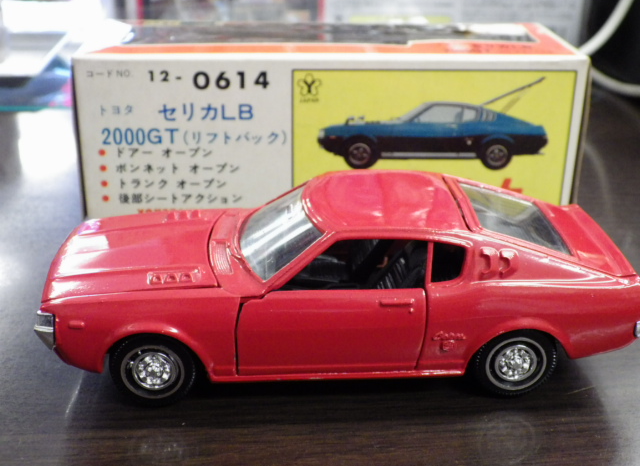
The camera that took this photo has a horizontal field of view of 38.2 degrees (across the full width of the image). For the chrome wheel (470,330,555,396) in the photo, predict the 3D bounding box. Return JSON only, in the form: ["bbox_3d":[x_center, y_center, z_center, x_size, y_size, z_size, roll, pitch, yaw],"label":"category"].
[{"bbox_3d":[0.042,0.027,0.202,0.018,0.018,0.006,-1,24,-2],"label":"chrome wheel"}]

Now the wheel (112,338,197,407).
[{"bbox_3d":[-0.036,0.028,0.200,0.018,0.018,0.006,-1,24,-2],"label":"wheel"}]

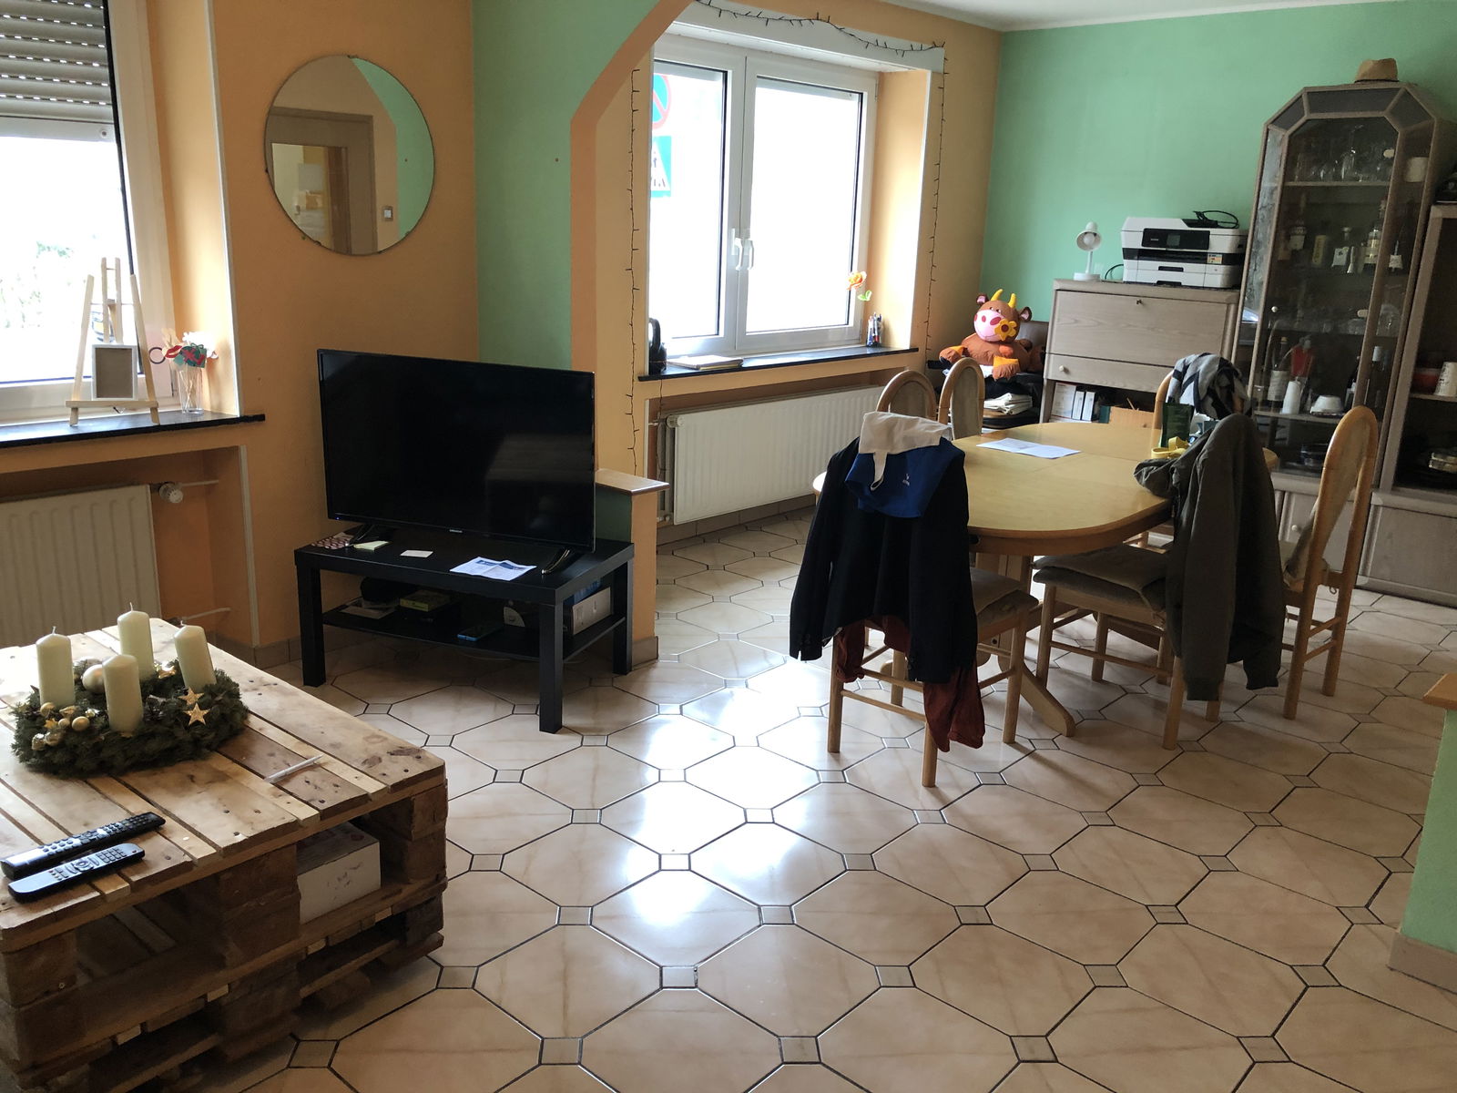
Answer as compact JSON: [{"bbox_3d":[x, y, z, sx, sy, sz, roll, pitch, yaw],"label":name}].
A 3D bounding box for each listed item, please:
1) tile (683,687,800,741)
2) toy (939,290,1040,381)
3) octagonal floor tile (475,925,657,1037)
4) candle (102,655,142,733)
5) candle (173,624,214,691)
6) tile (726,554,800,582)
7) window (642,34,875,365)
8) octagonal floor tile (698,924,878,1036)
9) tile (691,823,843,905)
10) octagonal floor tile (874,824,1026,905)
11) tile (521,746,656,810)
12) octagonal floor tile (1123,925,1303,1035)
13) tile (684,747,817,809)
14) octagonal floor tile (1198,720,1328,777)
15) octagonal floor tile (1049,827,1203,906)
[{"bbox_3d":[0.042,0.523,3.694,0.310,0.010,0.310,16,21,40],"label":"tile"},{"bbox_3d":[1.475,-1.199,6.655,0.480,0.470,0.420,13,19,35],"label":"toy"},{"bbox_3d":[-0.325,0.880,2.399,0.310,0.010,0.310,16,21,40],"label":"octagonal floor tile"},{"bbox_3d":[-1.178,0.281,2.297,0.062,0.150,0.062,15,20,39],"label":"candle"},{"bbox_3d":[-1.135,0.239,2.511,0.061,0.134,0.061,-13,20,-26],"label":"candle"},{"bbox_3d":[0.174,0.100,5.247,0.315,0.010,0.315,15,20,39],"label":"tile"},{"bbox_3d":[0.096,-1.746,6.054,0.100,1.500,2.080,16,20,40],"label":"window"},{"bbox_3d":[0.120,0.881,2.409,0.312,0.010,0.312,15,20,39],"label":"octagonal floor tile"},{"bbox_3d":[0.096,0.769,2.853,0.313,0.010,0.313,15,20,39],"label":"tile"},{"bbox_3d":[0.541,0.776,2.872,0.315,0.010,0.315,15,20,39],"label":"octagonal floor tile"},{"bbox_3d":[-0.378,0.638,3.253,0.313,0.010,0.313,15,20,39],"label":"tile"},{"bbox_3d":[1.018,0.909,2.483,0.313,0.010,0.313,15,20,39],"label":"octagonal floor tile"},{"bbox_3d":[0.069,0.647,3.283,0.313,0.010,0.313,15,20,39],"label":"tile"},{"bbox_3d":[1.631,0.610,3.591,0.312,0.010,0.312,15,20,39],"label":"octagonal floor tile"},{"bbox_3d":[0.988,0.783,2.893,0.310,0.010,0.310,16,21,40],"label":"octagonal floor tile"}]

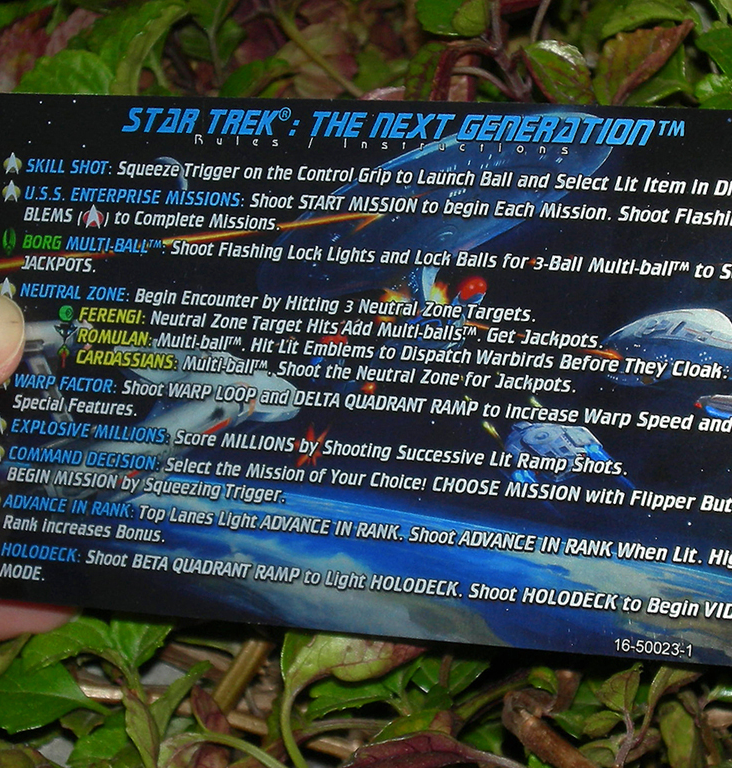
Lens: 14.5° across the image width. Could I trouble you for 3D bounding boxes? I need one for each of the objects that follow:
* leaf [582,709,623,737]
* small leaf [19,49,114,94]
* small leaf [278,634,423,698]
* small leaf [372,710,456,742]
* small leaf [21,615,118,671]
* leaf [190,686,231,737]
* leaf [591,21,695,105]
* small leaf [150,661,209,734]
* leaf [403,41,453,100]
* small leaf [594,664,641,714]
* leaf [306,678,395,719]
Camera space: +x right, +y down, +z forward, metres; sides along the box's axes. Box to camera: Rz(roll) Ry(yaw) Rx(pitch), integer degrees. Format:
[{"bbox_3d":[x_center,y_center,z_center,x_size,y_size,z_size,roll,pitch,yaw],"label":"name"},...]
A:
[{"bbox_3d":[0.038,0.054,0.460,0.006,0.003,0.005,-14,47,-14],"label":"leaf"},{"bbox_3d":[-0.053,-0.054,0.508,0.018,0.007,0.011,0,52,0],"label":"small leaf"},{"bbox_3d":[-0.002,0.046,0.478,0.024,0.007,0.011,0,52,0],"label":"small leaf"},{"bbox_3d":[0.008,0.056,0.468,0.013,0.004,0.007,-16,45,-8],"label":"small leaf"},{"bbox_3d":[-0.050,0.044,0.488,0.017,0.006,0.009,0,52,0],"label":"small leaf"},{"bbox_3d":[-0.029,0.061,0.538,0.005,0.003,0.011,-36,90,-35],"label":"leaf"},{"bbox_3d":[0.046,-0.053,0.478,0.017,0.008,0.013,0,52,0],"label":"leaf"},{"bbox_3d":[-0.034,0.058,0.532,0.004,0.016,0.008,25,13,-37],"label":"small leaf"},{"bbox_3d":[0.011,-0.053,0.493,0.008,0.004,0.012,2,64,32],"label":"leaf"},{"bbox_3d":[0.040,0.048,0.452,0.007,0.003,0.008,7,64,13],"label":"small leaf"},{"bbox_3d":[-0.003,0.059,0.535,0.016,0.004,0.009,-6,41,4],"label":"leaf"}]

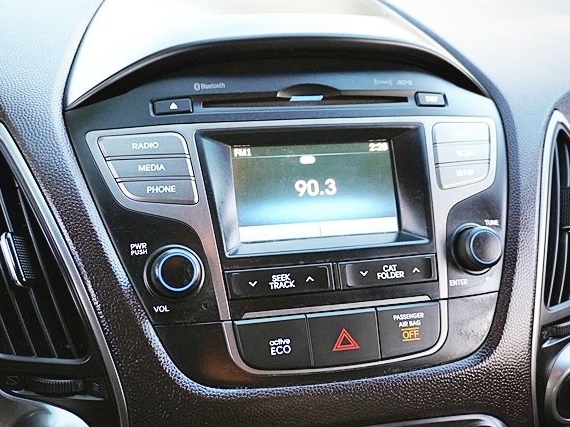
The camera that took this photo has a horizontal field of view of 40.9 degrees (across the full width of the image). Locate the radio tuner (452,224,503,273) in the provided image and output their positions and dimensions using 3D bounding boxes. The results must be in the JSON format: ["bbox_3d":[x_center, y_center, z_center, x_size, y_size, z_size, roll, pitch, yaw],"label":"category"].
[{"bbox_3d":[0.110,0.019,0.437,0.029,0.029,0.017,-4,-9,-16],"label":"radio tuner"}]

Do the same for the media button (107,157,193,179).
[{"bbox_3d":[-0.071,-0.023,0.408,0.045,0.013,0.008,-3,-9,-3],"label":"media button"}]

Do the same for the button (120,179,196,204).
[{"bbox_3d":[-0.068,-0.011,0.407,0.040,0.015,0.008,-3,-9,-3],"label":"button"}]

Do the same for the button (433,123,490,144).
[{"bbox_3d":[0.107,-0.048,0.461,0.042,0.013,0.008,-5,-8,-29],"label":"button"}]

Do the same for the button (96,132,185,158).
[{"bbox_3d":[-0.075,-0.036,0.410,0.045,0.013,0.008,-3,-9,-3],"label":"button"}]

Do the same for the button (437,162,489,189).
[{"bbox_3d":[0.106,-0.022,0.455,0.040,0.015,0.008,-5,-8,-28],"label":"button"}]

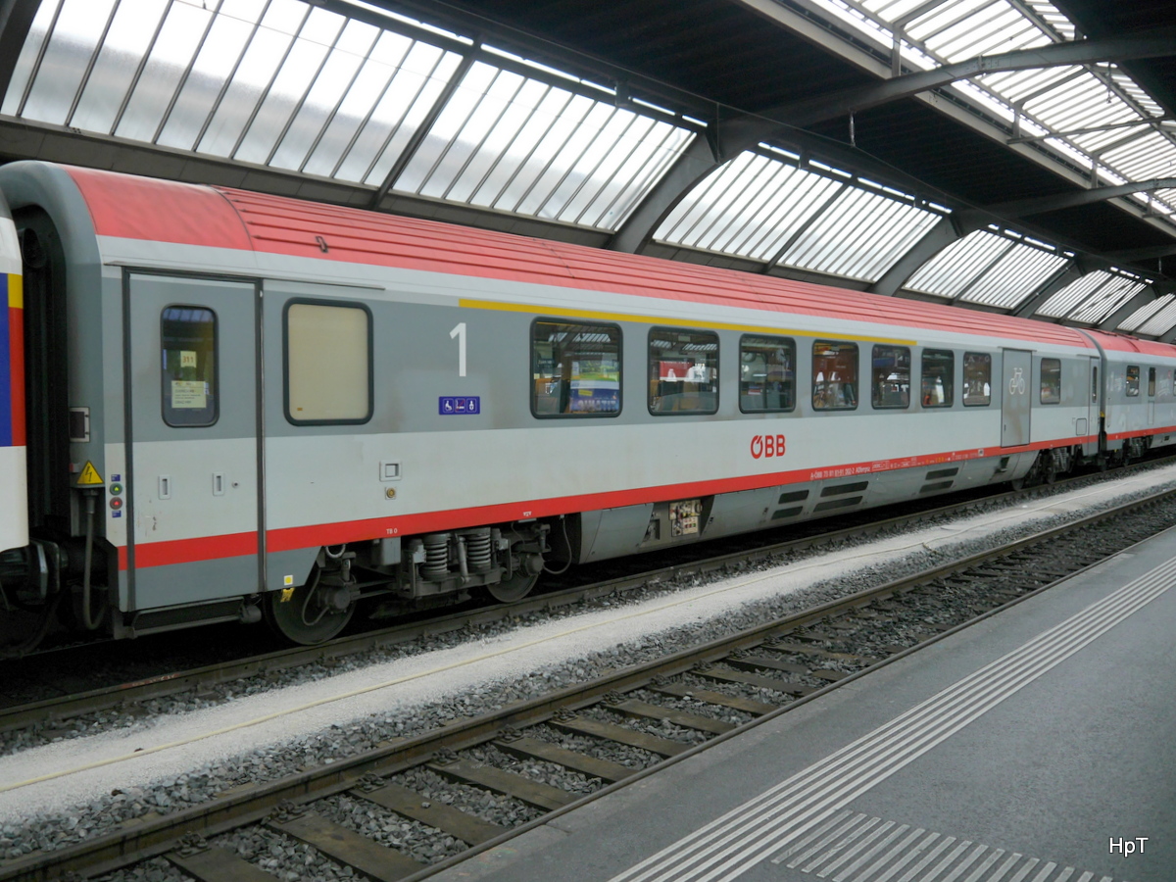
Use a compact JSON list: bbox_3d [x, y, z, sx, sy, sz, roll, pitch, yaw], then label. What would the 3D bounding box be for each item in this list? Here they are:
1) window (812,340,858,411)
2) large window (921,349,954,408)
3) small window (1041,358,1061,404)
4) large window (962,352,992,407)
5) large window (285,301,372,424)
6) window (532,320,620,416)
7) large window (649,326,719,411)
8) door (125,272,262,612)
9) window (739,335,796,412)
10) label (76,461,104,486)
[{"bbox_3d":[3.752,-0.980,15.499,0.060,1.062,1.510,2,4,41],"label":"window"},{"bbox_3d":[6.327,-1.130,18.472,0.060,1.051,1.510,2,4,41],"label":"large window"},{"bbox_3d":[10.657,-1.364,23.474,0.060,1.050,1.467,2,4,41],"label":"small window"},{"bbox_3d":[7.624,-1.205,19.970,0.060,1.042,1.510,2,4,41],"label":"large window"},{"bbox_3d":[-2.193,-0.663,8.632,0.060,1.062,0.907,2,4,41],"label":"large window"},{"bbox_3d":[-0.113,-0.775,11.035,0.060,1.060,1.510,2,4,41],"label":"window"},{"bbox_3d":[1.177,-0.843,12.525,0.060,1.066,1.510,2,4,41],"label":"large window"},{"bbox_3d":[-3.004,-0.017,7.799,0.080,2.490,1.073,3,4,45],"label":"door"},{"bbox_3d":[2.465,-0.910,14.012,0.060,1.055,1.510,2,4,41],"label":"window"},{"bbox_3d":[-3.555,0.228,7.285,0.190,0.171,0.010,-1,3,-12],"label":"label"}]

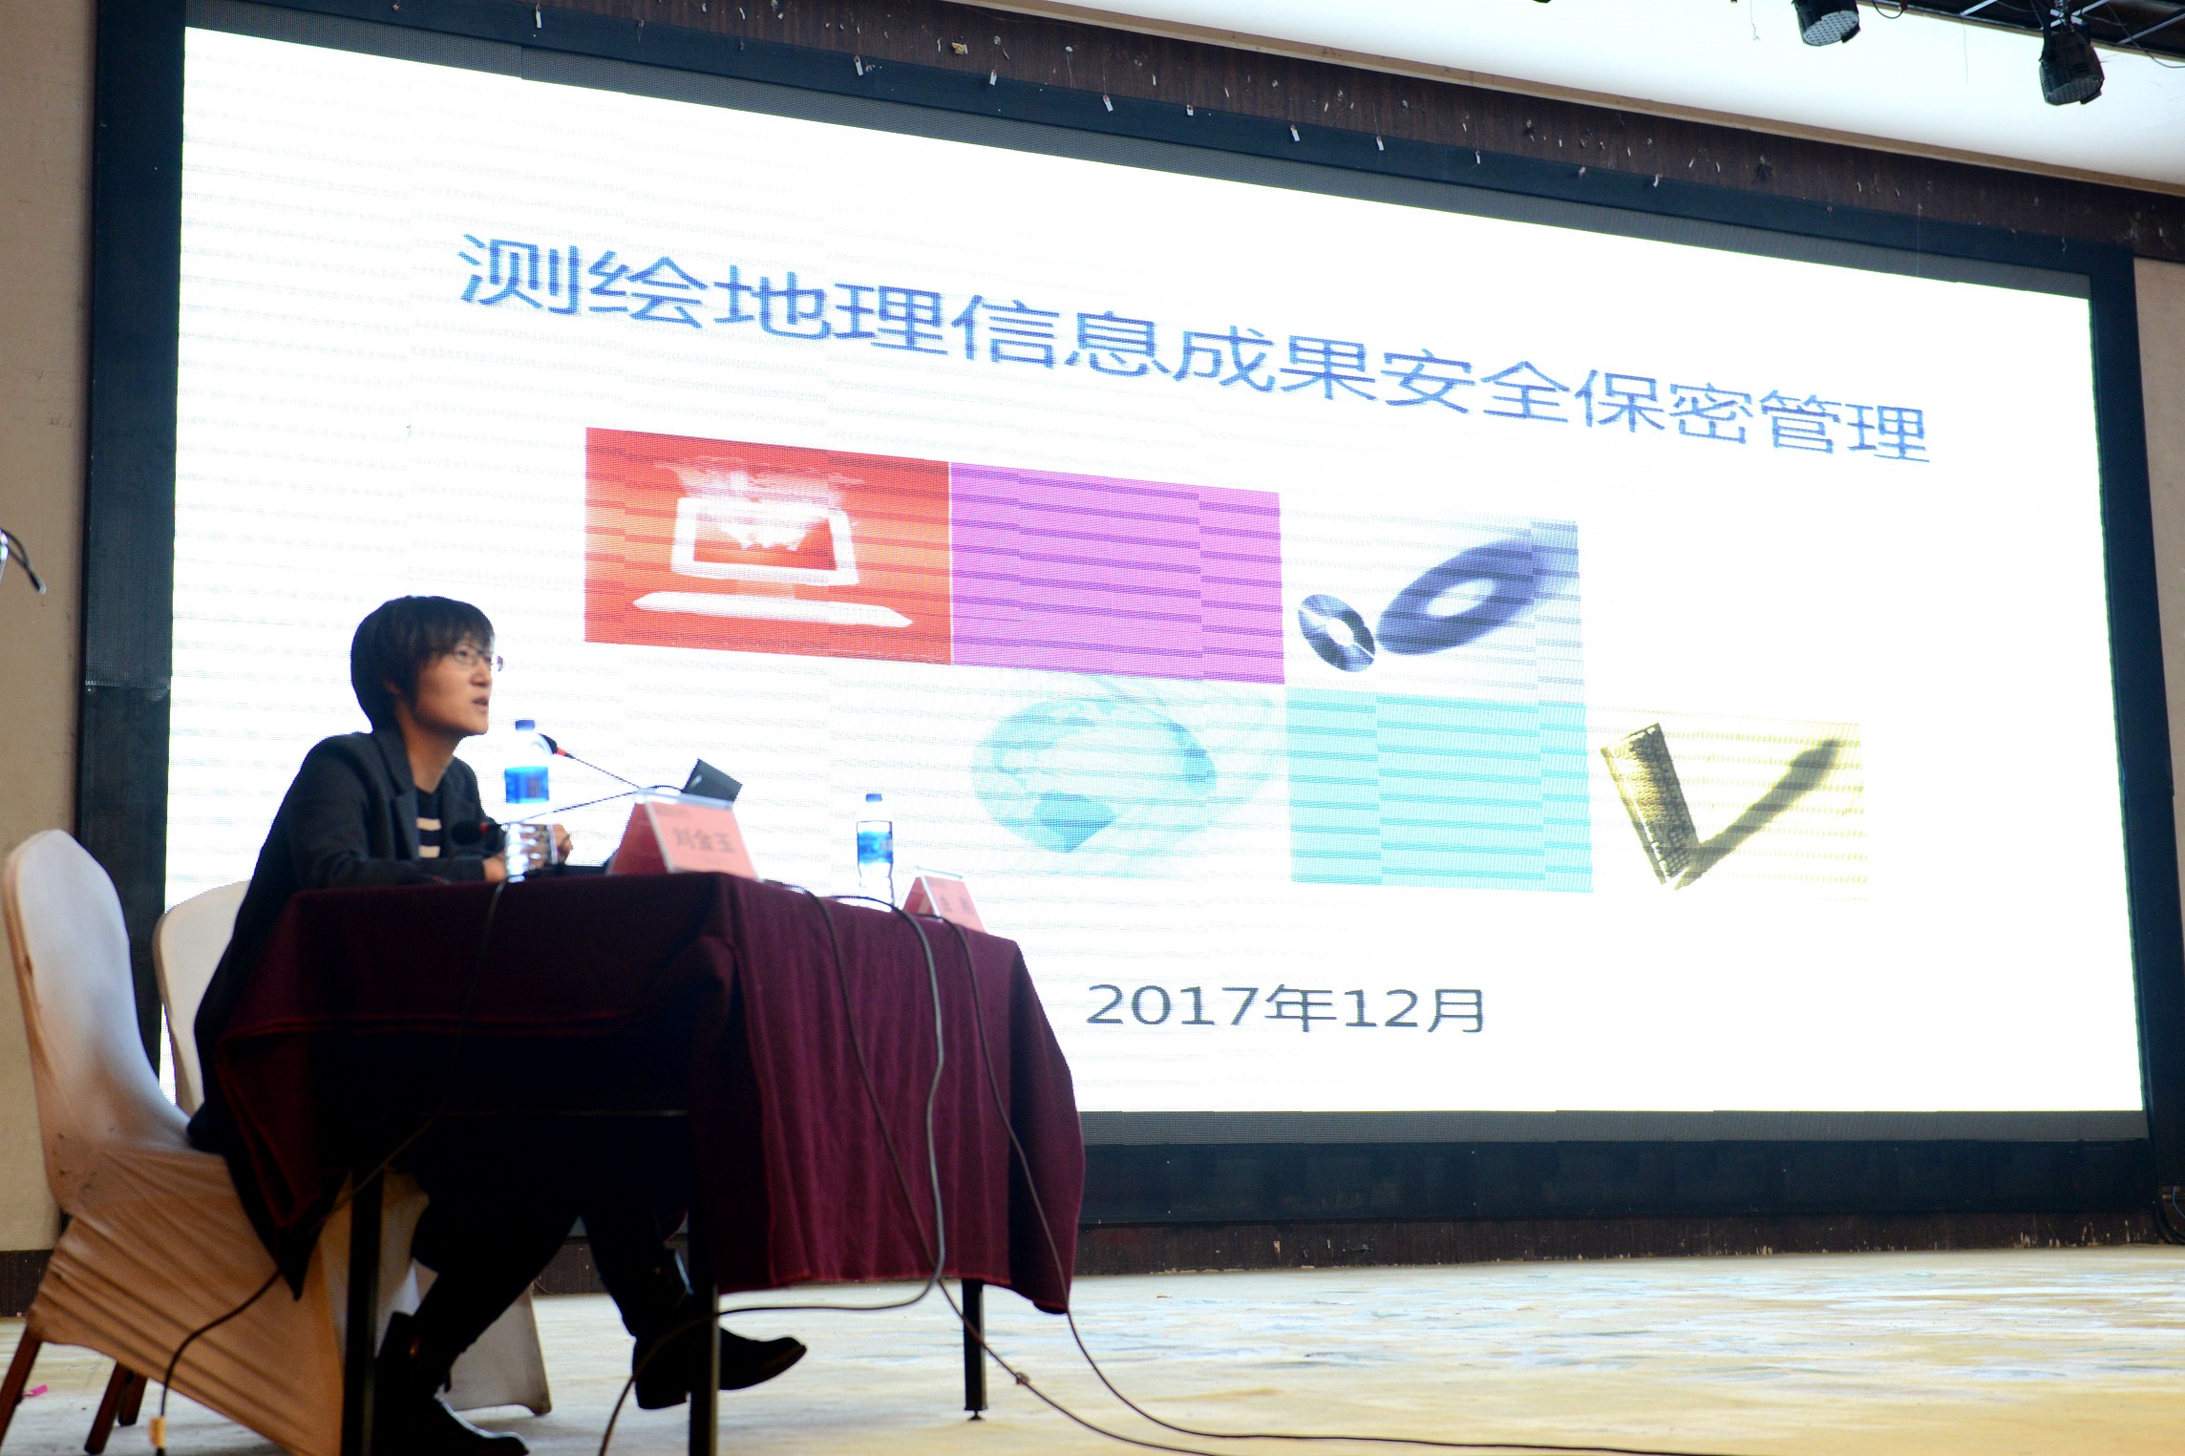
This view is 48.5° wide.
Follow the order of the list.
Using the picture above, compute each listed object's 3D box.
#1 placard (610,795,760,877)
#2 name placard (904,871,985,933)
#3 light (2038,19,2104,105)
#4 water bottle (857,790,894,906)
[{"bbox_3d":[-0.456,0.124,2.740,0.081,0.093,0.195,-3,-8,23],"label":"placard"},{"bbox_3d":[-0.244,0.284,3.950,0.080,0.093,0.200,-2,-8,18],"label":"name placard"},{"bbox_3d":[2.538,-1.728,6.300,0.170,0.190,0.170,-5,-12,-22],"label":"light"},{"bbox_3d":[-0.353,0.222,3.950,0.062,0.225,0.062,1,-8,-6],"label":"water bottle"}]

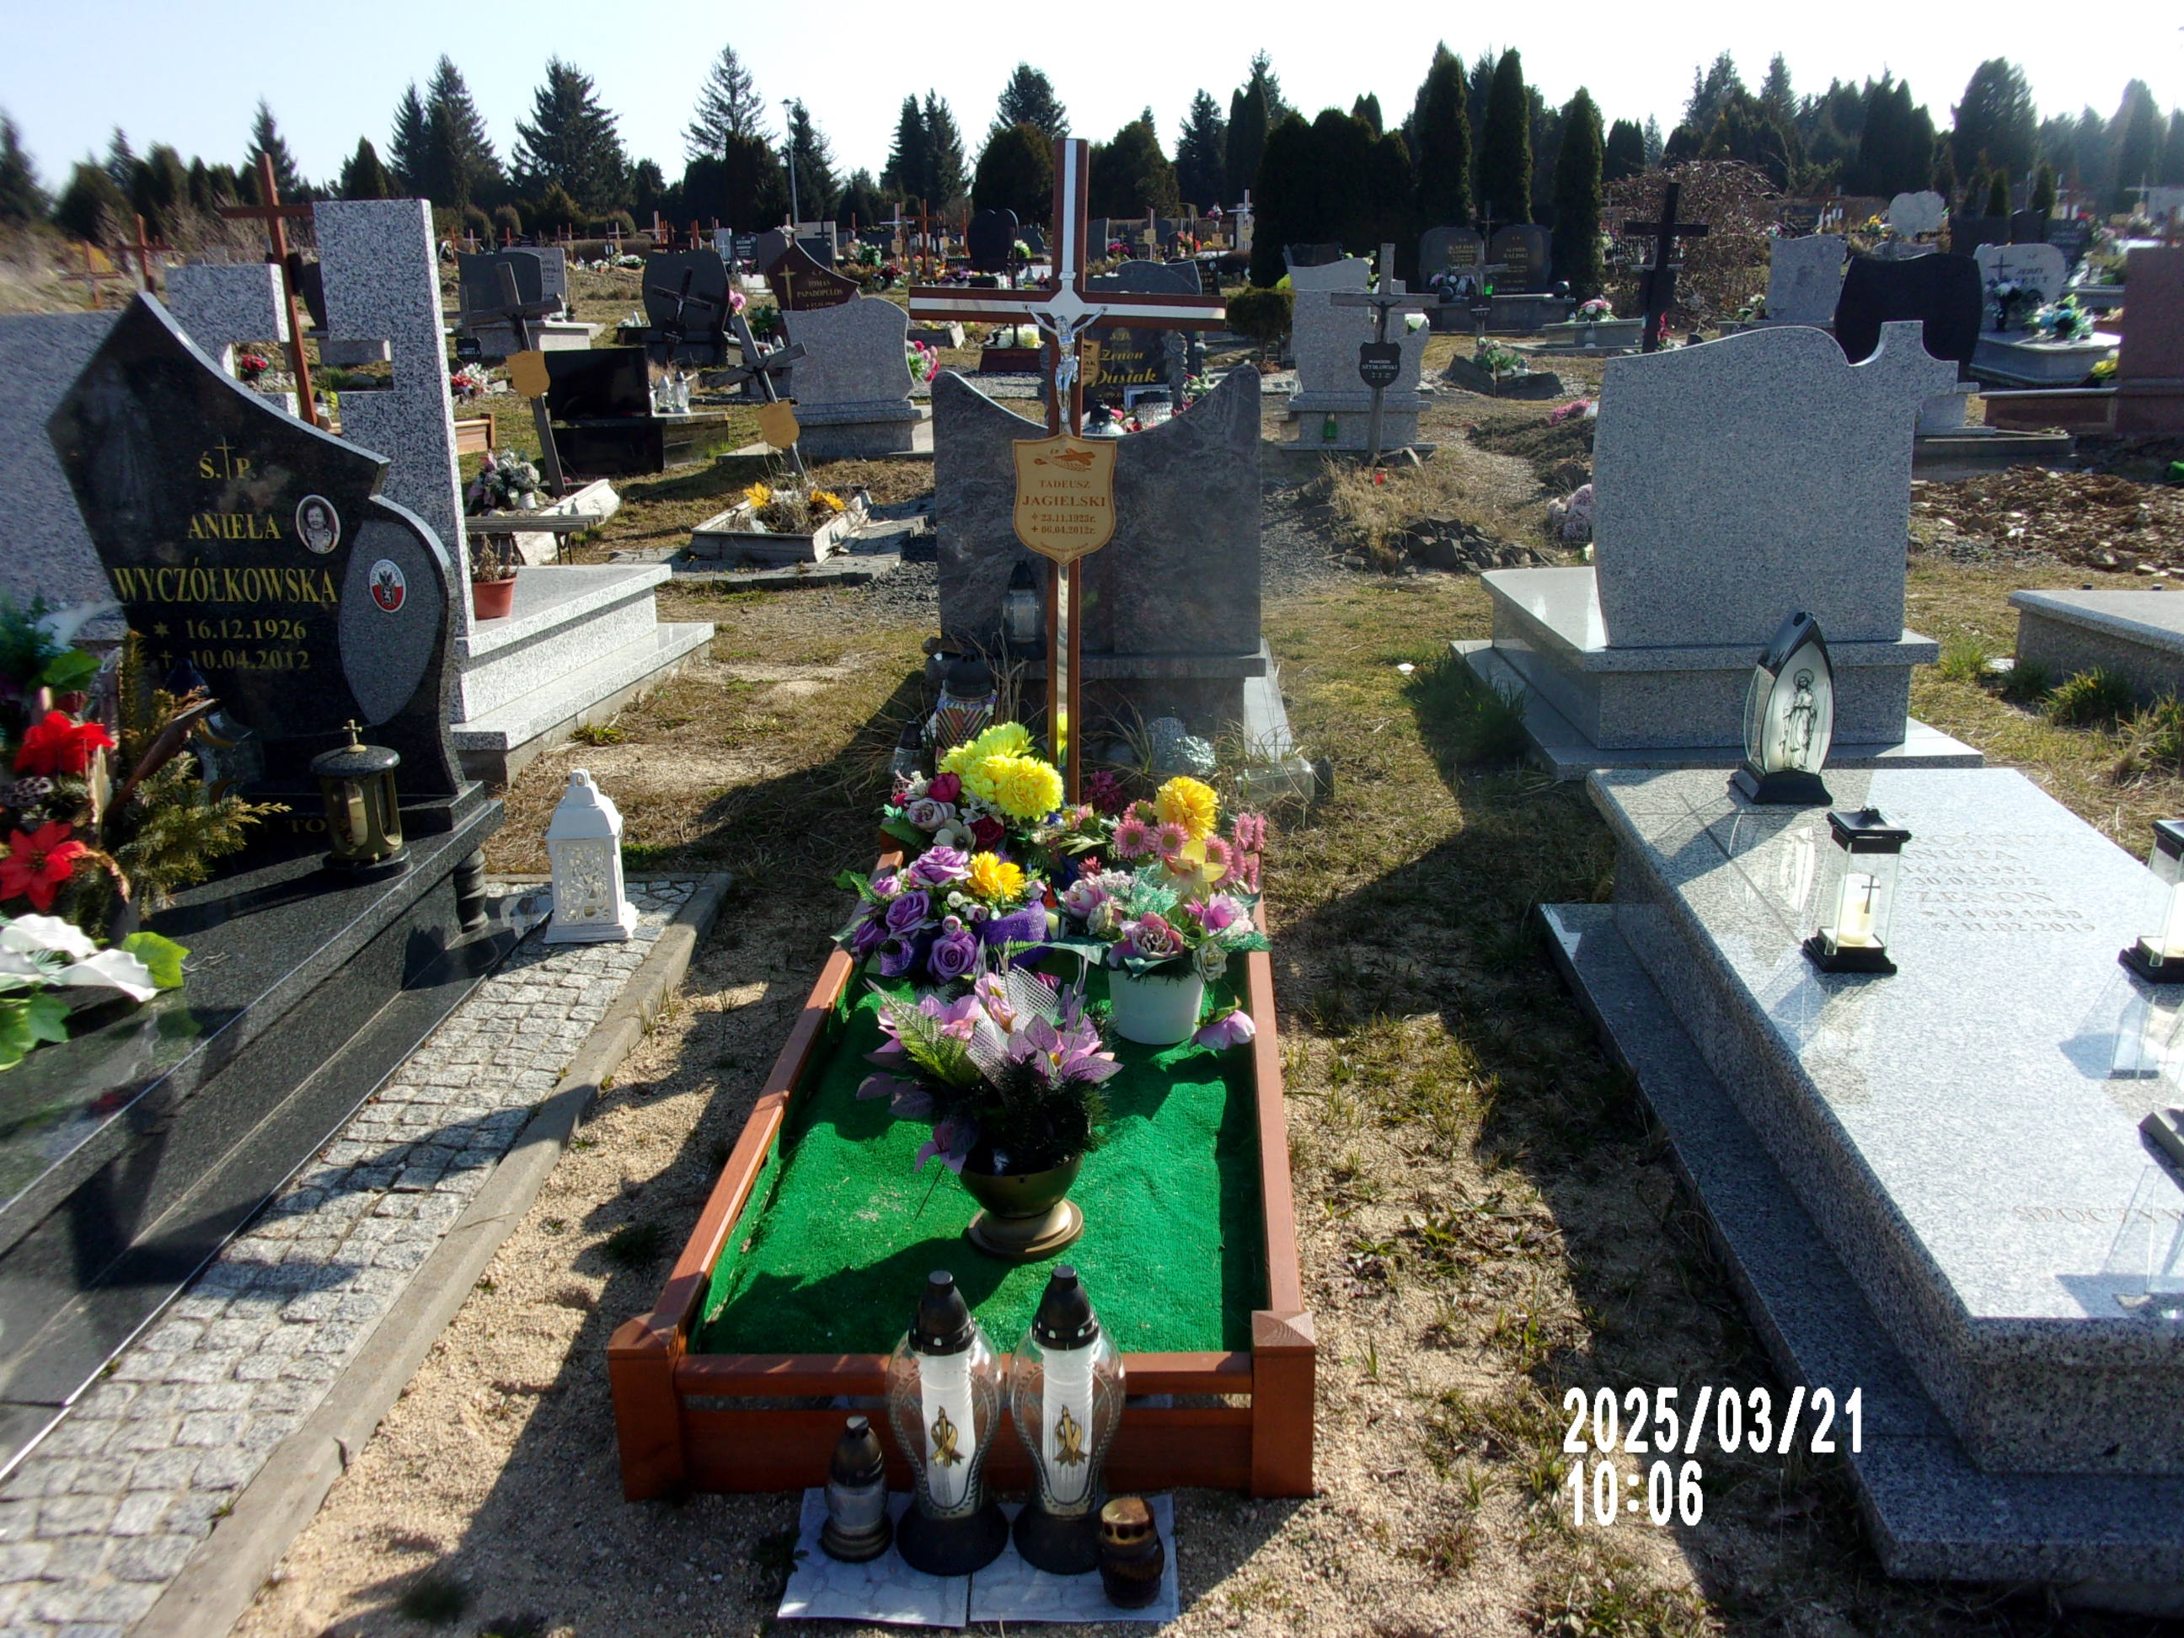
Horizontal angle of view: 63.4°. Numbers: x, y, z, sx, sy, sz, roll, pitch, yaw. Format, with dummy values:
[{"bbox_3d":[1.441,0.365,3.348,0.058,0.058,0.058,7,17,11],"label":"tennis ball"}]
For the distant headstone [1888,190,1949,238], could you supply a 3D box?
[{"bbox_3d":[11.674,-8.535,25.000,0.845,0.642,0.100,-1,15,5],"label":"distant headstone"}]

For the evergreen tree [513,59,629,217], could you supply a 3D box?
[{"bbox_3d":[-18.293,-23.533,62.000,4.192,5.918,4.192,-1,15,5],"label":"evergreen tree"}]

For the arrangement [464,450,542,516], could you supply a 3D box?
[{"bbox_3d":[-2.903,-1.651,8.700,0.370,0.320,0.320,-1,16,3],"label":"arrangement"}]

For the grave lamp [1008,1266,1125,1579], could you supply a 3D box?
[{"bbox_3d":[-0.029,0.723,2.145,0.139,0.370,0.139,0,16,5],"label":"grave lamp"}]

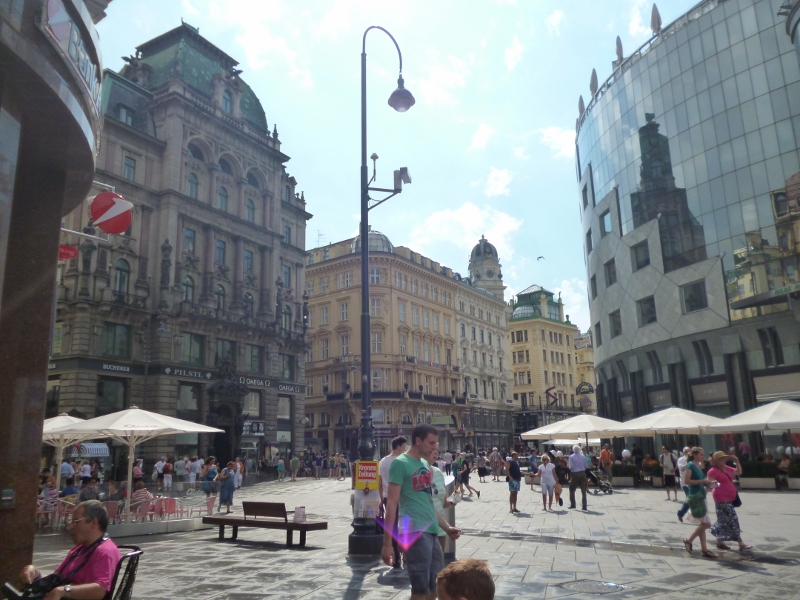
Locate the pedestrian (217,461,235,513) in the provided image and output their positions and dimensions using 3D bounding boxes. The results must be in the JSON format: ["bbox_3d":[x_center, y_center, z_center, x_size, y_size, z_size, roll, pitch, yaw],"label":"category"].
[{"bbox_3d":[-5.464,5.934,20.653,0.450,1.600,0.480,-7,-15,24],"label":"pedestrian"}]

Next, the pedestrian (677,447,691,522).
[{"bbox_3d":[6.553,4.307,15.095,0.500,1.714,0.520,0,-13,-6],"label":"pedestrian"}]

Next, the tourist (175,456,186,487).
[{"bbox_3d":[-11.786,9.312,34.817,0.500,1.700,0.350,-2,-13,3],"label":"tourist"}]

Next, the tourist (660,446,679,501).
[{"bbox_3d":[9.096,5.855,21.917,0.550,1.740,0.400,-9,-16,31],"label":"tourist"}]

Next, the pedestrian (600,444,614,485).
[{"bbox_3d":[9.109,7.318,28.600,0.550,1.780,0.380,-2,-13,2],"label":"pedestrian"}]

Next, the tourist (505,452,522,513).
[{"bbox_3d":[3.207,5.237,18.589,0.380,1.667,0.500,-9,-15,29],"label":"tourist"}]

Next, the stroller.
[{"bbox_3d":[7.584,6.904,24.814,0.950,1.006,0.520,1,-13,-9],"label":"stroller"}]

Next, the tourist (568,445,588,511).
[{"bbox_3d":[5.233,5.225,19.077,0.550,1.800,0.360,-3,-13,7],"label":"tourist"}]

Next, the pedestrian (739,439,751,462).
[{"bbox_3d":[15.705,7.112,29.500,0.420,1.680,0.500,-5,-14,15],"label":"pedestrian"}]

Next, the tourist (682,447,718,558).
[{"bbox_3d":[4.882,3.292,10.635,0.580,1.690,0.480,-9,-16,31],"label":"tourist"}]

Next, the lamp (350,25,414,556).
[{"bbox_3d":[-0.298,-0.708,12.694,1.550,10.560,0.680,10,-17,-39],"label":"lamp"}]

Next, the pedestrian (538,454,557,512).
[{"bbox_3d":[4.265,5.302,18.909,0.500,1.620,0.360,-6,-14,21],"label":"pedestrian"}]

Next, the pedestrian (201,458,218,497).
[{"bbox_3d":[-6.395,6.157,21.805,0.420,1.660,0.520,-12,-17,39],"label":"pedestrian"}]

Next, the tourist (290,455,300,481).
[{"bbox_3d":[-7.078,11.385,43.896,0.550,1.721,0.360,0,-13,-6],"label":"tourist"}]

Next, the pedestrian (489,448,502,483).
[{"bbox_3d":[4.935,8.566,33.596,0.550,1.721,0.400,-1,-13,-3],"label":"pedestrian"}]

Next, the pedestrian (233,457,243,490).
[{"bbox_3d":[-9.001,9.585,36.014,0.520,1.700,0.380,5,-14,-23],"label":"pedestrian"}]

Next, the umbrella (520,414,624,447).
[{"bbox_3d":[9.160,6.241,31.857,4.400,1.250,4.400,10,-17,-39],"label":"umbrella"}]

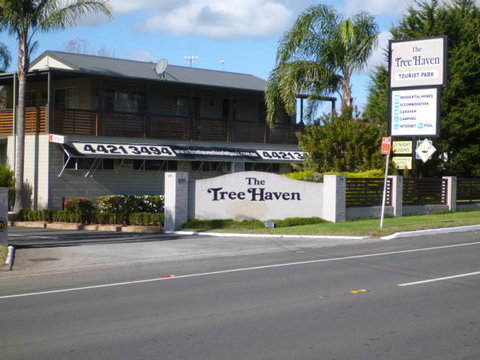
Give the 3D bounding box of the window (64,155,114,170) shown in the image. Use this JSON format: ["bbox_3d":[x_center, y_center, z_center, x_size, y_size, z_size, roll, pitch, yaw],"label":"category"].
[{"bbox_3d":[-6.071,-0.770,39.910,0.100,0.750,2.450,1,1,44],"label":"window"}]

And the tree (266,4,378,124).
[{"bbox_3d":[3.603,-3.429,43.000,5.000,8.600,5.000,1,0,5],"label":"tree"}]

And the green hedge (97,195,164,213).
[{"bbox_3d":[-3.254,0.937,31.685,3.800,0.880,0.800,1,1,44],"label":"green hedge"}]

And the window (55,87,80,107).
[{"bbox_3d":[-7.631,-3.650,43.300,1.750,1.100,0.100,1,1,44],"label":"window"}]

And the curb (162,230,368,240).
[{"bbox_3d":[0.492,1.463,26.332,7.370,0.130,0.220,-1,-1,44],"label":"curb"}]

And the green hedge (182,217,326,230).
[{"bbox_3d":[0.443,1.295,29.100,4.500,0.330,0.750,1,0,-19],"label":"green hedge"}]

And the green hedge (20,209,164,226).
[{"bbox_3d":[-4.761,1.227,31.950,7.900,0.420,0.500,1,1,44],"label":"green hedge"}]

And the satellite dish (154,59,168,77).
[{"bbox_3d":[-3.429,-4.870,43.000,0.520,0.850,0.680,1,0,-38],"label":"satellite dish"}]

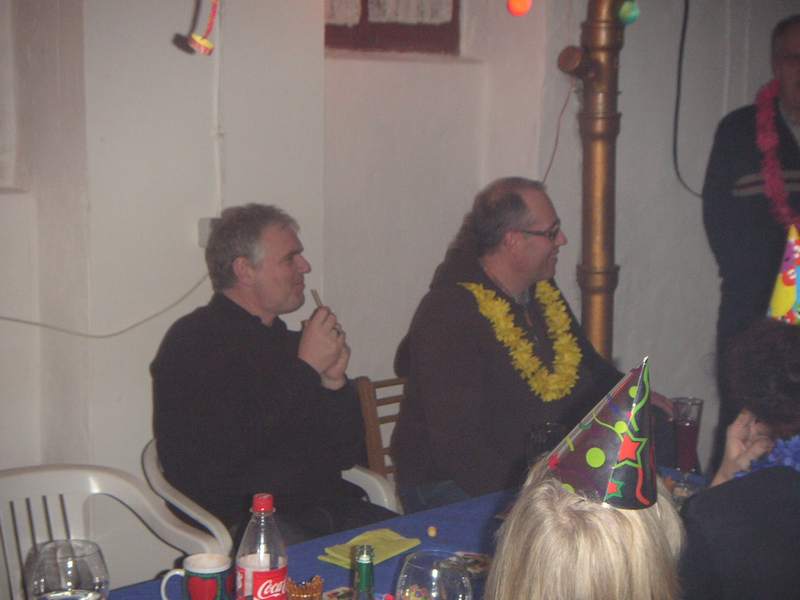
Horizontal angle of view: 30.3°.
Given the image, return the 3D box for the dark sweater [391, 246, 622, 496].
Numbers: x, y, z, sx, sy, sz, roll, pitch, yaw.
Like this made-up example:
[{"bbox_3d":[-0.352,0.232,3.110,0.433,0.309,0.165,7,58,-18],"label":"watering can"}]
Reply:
[{"bbox_3d":[0.275,0.165,3.480,0.500,0.660,0.660,7,10,44],"label":"dark sweater"}]

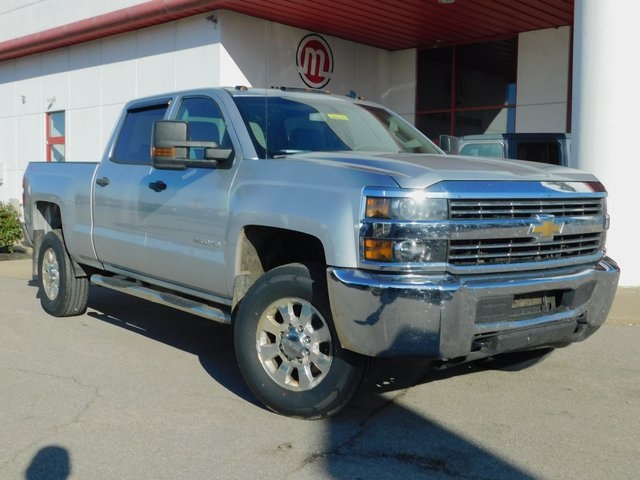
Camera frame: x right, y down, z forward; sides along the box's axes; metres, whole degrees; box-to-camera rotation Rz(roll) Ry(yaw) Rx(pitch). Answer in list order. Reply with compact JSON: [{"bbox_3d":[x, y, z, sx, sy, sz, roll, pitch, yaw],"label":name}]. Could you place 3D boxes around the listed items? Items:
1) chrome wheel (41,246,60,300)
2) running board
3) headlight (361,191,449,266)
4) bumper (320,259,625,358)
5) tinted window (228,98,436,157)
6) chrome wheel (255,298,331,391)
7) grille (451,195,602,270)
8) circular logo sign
[{"bbox_3d":[-2.521,0.332,7.133,0.200,0.500,0.500,-3,5,-36],"label":"chrome wheel"},{"bbox_3d":[-1.202,0.382,5.354,0.190,0.100,2.420,-3,5,-36],"label":"running board"},{"bbox_3d":[0.394,-0.050,3.420,0.360,0.360,0.240,-3,5,-36],"label":"headlight"},{"bbox_3d":[0.999,0.322,3.938,2.020,0.440,0.520,-3,5,-36],"label":"bumper"},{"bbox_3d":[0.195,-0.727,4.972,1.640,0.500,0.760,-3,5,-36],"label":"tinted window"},{"bbox_3d":[-0.104,0.554,3.999,0.500,0.500,0.200,3,5,35],"label":"chrome wheel"},{"bbox_3d":[1.103,-0.047,3.772,1.230,0.350,0.160,-3,5,-36],"label":"grille"},{"bbox_3d":[-0.081,-3.210,13.300,0.060,1.002,1.002,4,5,42],"label":"circular logo sign"}]

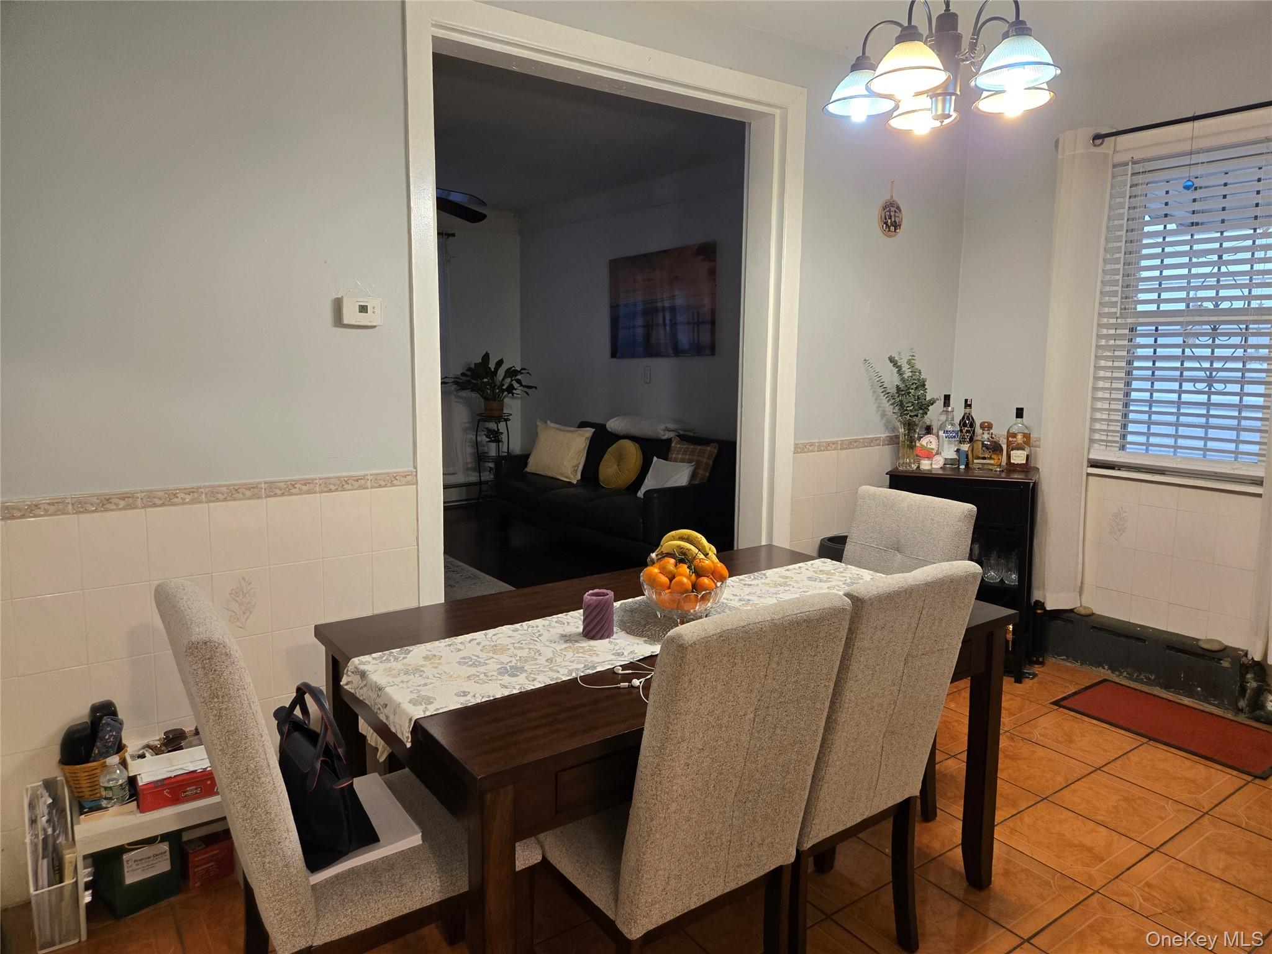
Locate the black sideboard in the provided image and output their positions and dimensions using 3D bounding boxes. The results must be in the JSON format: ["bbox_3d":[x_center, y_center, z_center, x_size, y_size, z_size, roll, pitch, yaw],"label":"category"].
[{"bbox_3d":[1.449,0.429,3.873,0.600,0.910,0.370,4,9,20],"label":"black sideboard"}]

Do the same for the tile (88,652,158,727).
[{"bbox_3d":[-1.365,0.582,2.262,0.150,0.200,0.010,-6,11,-36],"label":"tile"}]

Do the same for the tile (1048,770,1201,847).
[{"bbox_3d":[1.586,1.067,2.739,0.345,0.010,0.340,-5,10,-35],"label":"tile"}]

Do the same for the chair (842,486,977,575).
[{"bbox_3d":[0.644,0.565,2.621,0.610,0.980,0.460,-5,10,-36],"label":"chair"}]

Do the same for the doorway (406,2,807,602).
[{"bbox_3d":[-0.034,-0.291,3.187,1.710,2.500,0.170,-5,10,-36],"label":"doorway"}]

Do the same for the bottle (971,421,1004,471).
[{"bbox_3d":[1.669,-0.155,4.032,0.140,0.222,0.090,4,9,20],"label":"bottle"}]

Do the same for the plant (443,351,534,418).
[{"bbox_3d":[-1.302,-0.816,7.500,0.840,0.585,0.720,-1,9,-10],"label":"plant"}]

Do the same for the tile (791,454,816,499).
[{"bbox_3d":[0.743,-0.006,3.741,0.149,0.199,0.010,-5,10,-35],"label":"tile"}]

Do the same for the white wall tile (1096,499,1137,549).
[{"bbox_3d":[2.171,0.213,3.790,0.010,0.200,0.150,-5,10,-37],"label":"white wall tile"}]

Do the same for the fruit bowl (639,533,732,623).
[{"bbox_3d":[0.120,0.245,2.099,0.220,0.220,0.220,1,9,0],"label":"fruit bowl"}]

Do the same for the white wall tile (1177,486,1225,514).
[{"bbox_3d":[2.355,0.098,3.529,0.010,0.108,0.150,-5,10,-37],"label":"white wall tile"}]

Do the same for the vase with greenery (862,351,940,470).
[{"bbox_3d":[1.236,-0.311,3.945,0.340,0.555,0.270,3,9,17],"label":"vase with greenery"}]

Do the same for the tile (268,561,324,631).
[{"bbox_3d":[-1.000,0.351,2.499,0.150,0.200,0.010,-6,11,-36],"label":"tile"}]

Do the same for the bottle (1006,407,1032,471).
[{"bbox_3d":[1.754,-0.177,3.870,0.107,0.283,0.085,3,9,18],"label":"bottle"}]

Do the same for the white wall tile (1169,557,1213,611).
[{"bbox_3d":[2.309,0.443,3.514,0.010,0.200,0.150,-6,11,-35],"label":"white wall tile"}]

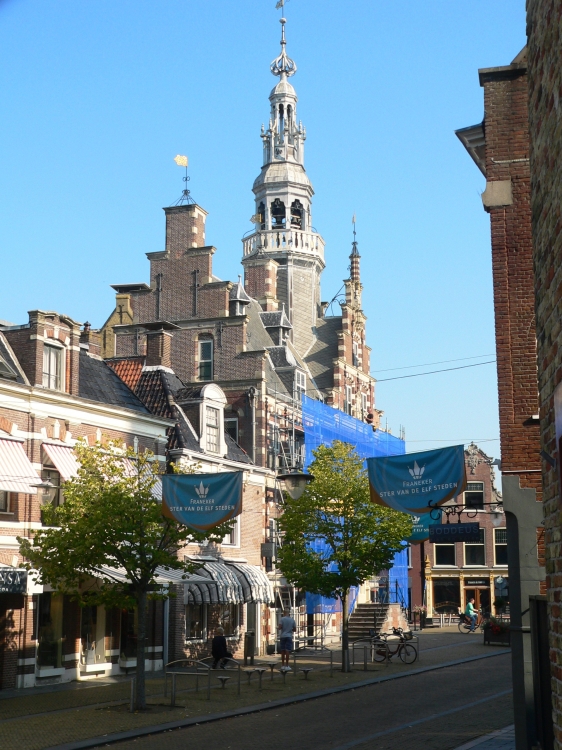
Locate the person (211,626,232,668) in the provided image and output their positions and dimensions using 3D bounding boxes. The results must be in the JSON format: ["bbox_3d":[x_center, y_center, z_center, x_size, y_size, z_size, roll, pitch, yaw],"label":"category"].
[{"bbox_3d":[-1.432,6.558,26.539,0.480,1.000,0.550,-6,-12,29],"label":"person"}]

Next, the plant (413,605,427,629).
[{"bbox_3d":[7.736,13.507,61.611,0.700,1.350,0.750,-5,-12,26],"label":"plant"}]

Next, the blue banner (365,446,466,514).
[{"bbox_3d":[2.271,1.776,18.504,1.740,1.100,0.100,-6,-12,26],"label":"blue banner"}]

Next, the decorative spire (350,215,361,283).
[{"bbox_3d":[3.576,-6.042,52.840,0.440,3.300,0.440,0,-11,0],"label":"decorative spire"}]

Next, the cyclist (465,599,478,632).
[{"bbox_3d":[9.803,12.346,56.760,0.680,1.700,0.500,-1,-11,3],"label":"cyclist"}]

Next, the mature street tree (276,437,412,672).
[{"bbox_3d":[1.949,5.384,33.286,4.000,6.850,4.000,0,-11,0],"label":"mature street tree"}]

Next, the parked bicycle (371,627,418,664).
[{"bbox_3d":[3.749,8.864,36.236,1.700,1.140,0.580,-6,-12,26],"label":"parked bicycle"}]

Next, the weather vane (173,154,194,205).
[{"bbox_3d":[-4.003,-7.920,45.396,0.850,2.150,0.800,-2,-11,10],"label":"weather vane"}]

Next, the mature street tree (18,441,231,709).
[{"bbox_3d":[-3.386,4.200,23.540,4.500,5.650,4.300,0,-11,0],"label":"mature street tree"}]

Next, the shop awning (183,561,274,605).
[{"bbox_3d":[-1.672,7.050,37.640,1.050,1.446,4.241,-6,-12,26],"label":"shop awning"}]

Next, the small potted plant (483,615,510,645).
[{"bbox_3d":[9.160,10.643,46.115,1.300,1.250,1.100,-5,-12,26],"label":"small potted plant"}]

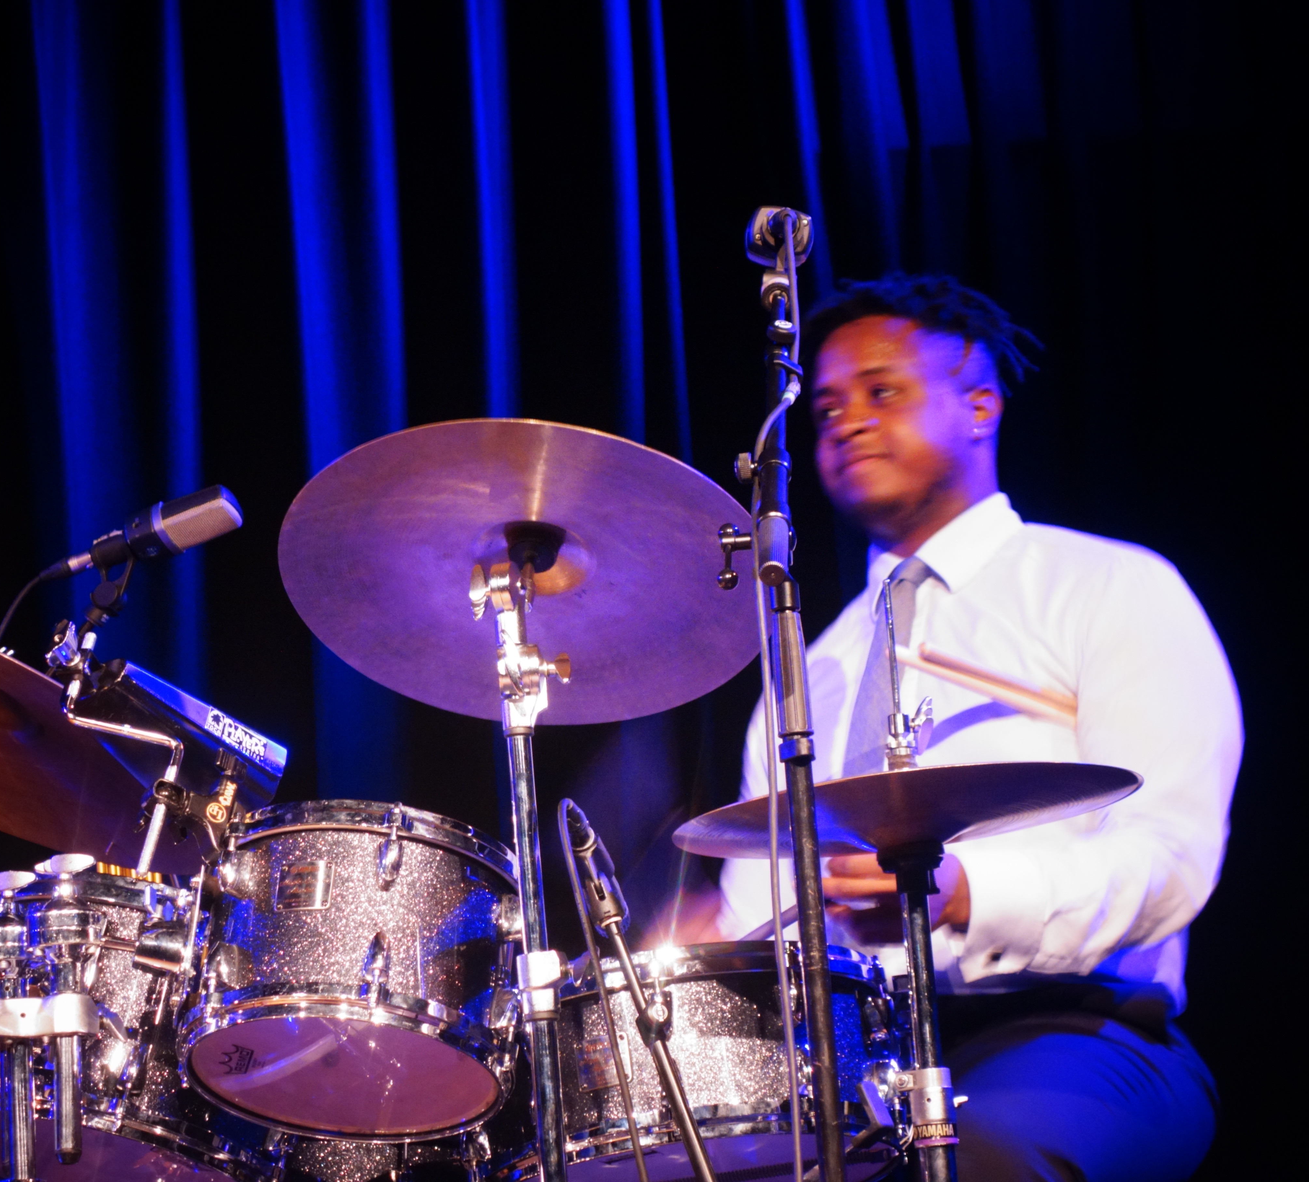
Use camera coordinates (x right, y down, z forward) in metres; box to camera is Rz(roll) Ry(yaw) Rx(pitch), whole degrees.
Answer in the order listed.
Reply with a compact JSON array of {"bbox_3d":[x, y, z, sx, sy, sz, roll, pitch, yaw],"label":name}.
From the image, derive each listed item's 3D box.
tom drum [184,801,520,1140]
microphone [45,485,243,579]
[{"bbox_3d":[-0.253,0.325,4.175,0.283,0.197,0.283,3,-29,2],"label":"tom drum"},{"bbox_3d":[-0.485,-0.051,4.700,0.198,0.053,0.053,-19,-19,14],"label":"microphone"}]

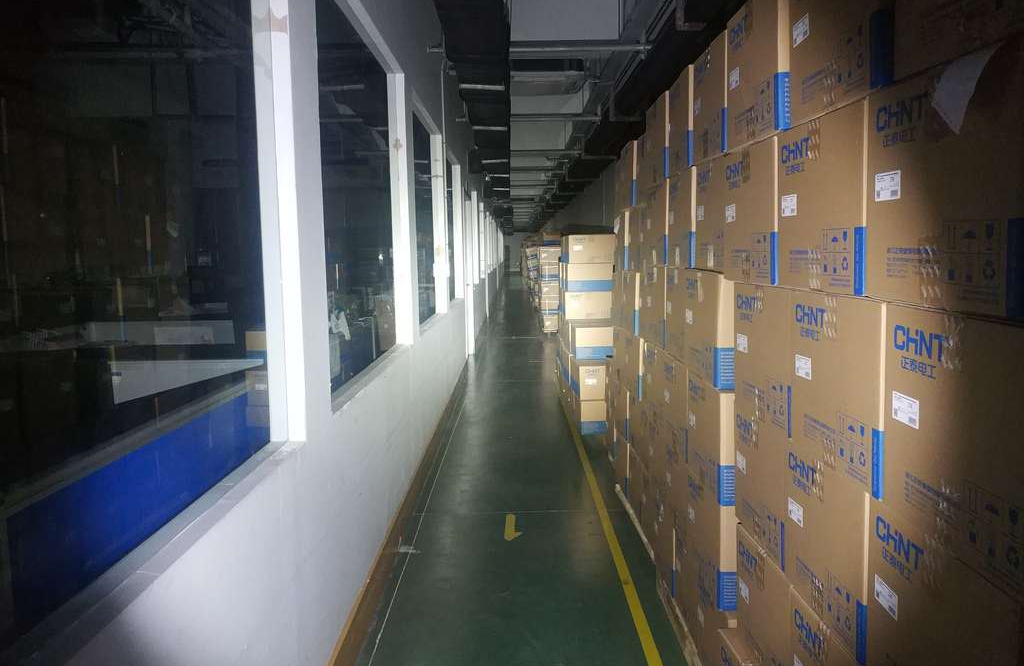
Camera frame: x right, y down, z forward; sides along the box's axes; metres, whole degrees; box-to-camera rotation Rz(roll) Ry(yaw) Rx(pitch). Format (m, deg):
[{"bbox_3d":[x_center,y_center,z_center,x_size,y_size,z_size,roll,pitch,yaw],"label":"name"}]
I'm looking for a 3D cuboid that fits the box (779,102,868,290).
[{"bbox_3d":[0.820,-0.250,1.816,0.480,0.328,0.506,-1,5,0],"label":"box"}]

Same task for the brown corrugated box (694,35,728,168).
[{"bbox_3d":[0.846,-0.725,3.011,0.455,0.347,0.549,-1,5,0],"label":"brown corrugated box"}]

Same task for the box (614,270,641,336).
[{"bbox_3d":[0.837,-0.158,4.769,0.480,0.306,0.500,-1,5,0],"label":"box"}]

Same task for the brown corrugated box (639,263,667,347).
[{"bbox_3d":[0.867,-0.126,4.222,0.455,0.348,0.549,-1,5,0],"label":"brown corrugated box"}]

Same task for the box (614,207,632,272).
[{"bbox_3d":[0.831,-0.509,5.178,0.480,0.301,0.500,-1,5,0],"label":"box"}]

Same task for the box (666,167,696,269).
[{"bbox_3d":[0.821,-0.395,3.297,0.480,0.323,0.504,-1,5,0],"label":"box"}]

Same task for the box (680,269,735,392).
[{"bbox_3d":[0.870,-0.029,3.199,0.455,0.352,0.549,-1,5,0],"label":"box"}]

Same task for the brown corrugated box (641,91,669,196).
[{"bbox_3d":[0.857,-0.837,4.136,0.455,0.352,0.549,-1,5,0],"label":"brown corrugated box"}]

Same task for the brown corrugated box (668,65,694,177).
[{"bbox_3d":[0.817,-0.727,3.305,0.480,0.318,0.485,-1,5,0],"label":"brown corrugated box"}]

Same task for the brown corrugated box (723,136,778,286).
[{"bbox_3d":[0.858,-0.321,2.544,0.455,0.352,0.549,-1,5,0],"label":"brown corrugated box"}]

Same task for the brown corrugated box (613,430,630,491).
[{"bbox_3d":[0.848,0.698,5.248,0.480,0.290,0.500,-1,5,0],"label":"brown corrugated box"}]

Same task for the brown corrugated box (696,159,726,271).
[{"bbox_3d":[0.859,-0.380,3.094,0.455,0.352,0.549,-1,5,0],"label":"brown corrugated box"}]

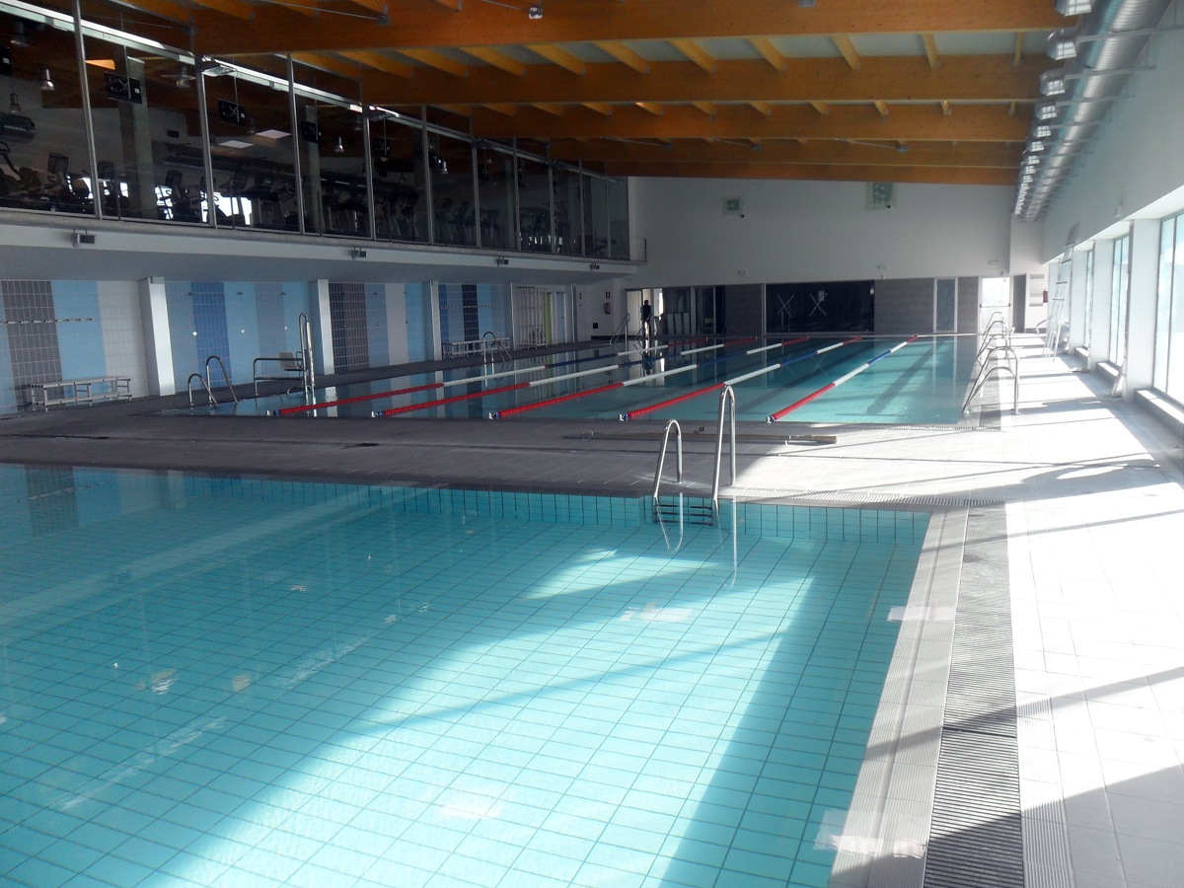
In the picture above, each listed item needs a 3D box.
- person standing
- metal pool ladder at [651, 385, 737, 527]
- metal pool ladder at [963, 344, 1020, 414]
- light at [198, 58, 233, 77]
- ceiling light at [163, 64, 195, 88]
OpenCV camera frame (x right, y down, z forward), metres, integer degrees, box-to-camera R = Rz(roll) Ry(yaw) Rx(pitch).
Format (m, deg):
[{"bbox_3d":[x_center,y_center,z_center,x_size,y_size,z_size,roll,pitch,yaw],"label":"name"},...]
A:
[{"bbox_3d":[2.535,-5.777,42.704,0.540,1.770,0.360,0,9,15],"label":"person standing"},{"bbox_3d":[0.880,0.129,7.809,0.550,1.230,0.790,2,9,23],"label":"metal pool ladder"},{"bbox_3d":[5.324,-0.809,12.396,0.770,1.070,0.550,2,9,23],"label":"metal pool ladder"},{"bbox_3d":[-7.460,-7.480,18.351,0.550,0.220,0.360,2,9,23],"label":"light"},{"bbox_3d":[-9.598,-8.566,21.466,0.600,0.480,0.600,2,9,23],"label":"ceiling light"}]

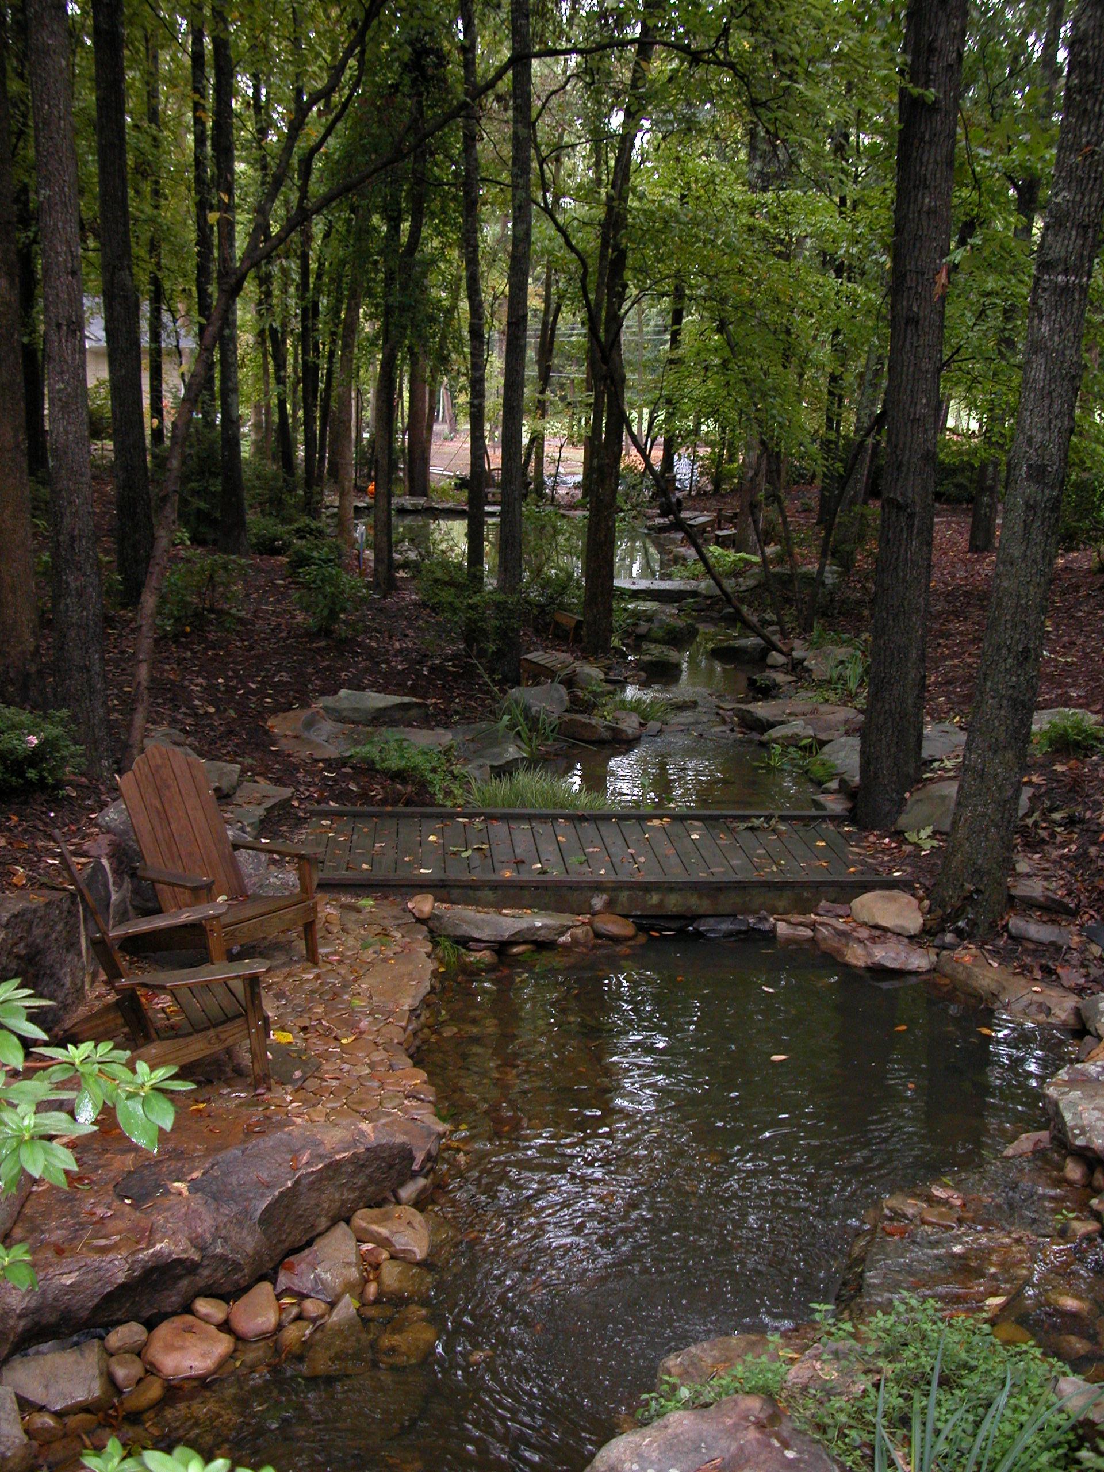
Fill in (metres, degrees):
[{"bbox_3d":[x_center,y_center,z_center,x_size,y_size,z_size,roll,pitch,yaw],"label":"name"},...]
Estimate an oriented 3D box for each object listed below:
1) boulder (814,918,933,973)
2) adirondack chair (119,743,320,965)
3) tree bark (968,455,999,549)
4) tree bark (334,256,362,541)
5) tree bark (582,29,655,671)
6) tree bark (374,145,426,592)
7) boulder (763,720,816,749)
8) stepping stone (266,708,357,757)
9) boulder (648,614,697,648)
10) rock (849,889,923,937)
[{"bbox_3d":[1.780,1.180,7.970,0.640,0.240,0.420,6,13,17],"label":"boulder"},{"bbox_3d":[-1.670,0.610,7.030,0.840,1.000,0.790,13,17,39],"label":"adirondack chair"},{"bbox_3d":[6.547,-3.535,21.950,0.420,1.500,0.420,1,14,0],"label":"tree bark"},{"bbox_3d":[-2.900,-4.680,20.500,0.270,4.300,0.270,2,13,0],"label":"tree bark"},{"bbox_3d":[0.722,-3.933,14.900,0.420,6.360,0.380,2,14,-6],"label":"tree bark"},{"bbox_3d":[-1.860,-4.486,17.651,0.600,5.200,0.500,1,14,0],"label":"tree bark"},{"bbox_3d":[2.050,-0.010,12.450,0.470,0.220,0.360,2,13,0],"label":"boulder"},{"bbox_3d":[-1.875,-0.027,11.332,0.660,0.200,0.800,1,14,0],"label":"stepping stone"},{"bbox_3d":[1.374,-1.198,16.378,0.520,0.290,0.450,1,14,0],"label":"boulder"},{"bbox_3d":[1.936,1.037,8.380,0.400,0.220,0.300,1,14,-5],"label":"rock"}]

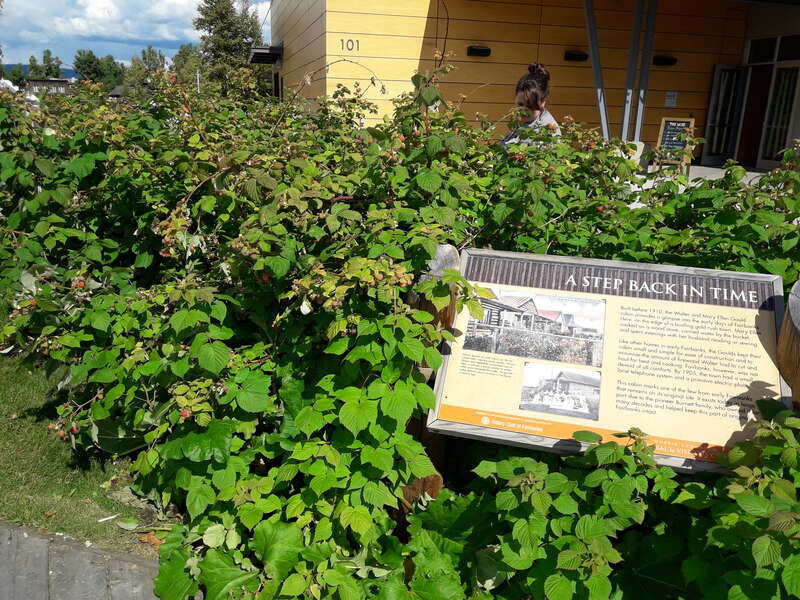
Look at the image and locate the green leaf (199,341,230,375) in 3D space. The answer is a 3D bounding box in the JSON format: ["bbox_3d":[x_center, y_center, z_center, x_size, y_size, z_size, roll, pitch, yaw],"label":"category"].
[{"bbox_3d":[-0.616,0.191,2.150,0.100,0.020,0.115,-1,60,-15],"label":"green leaf"}]

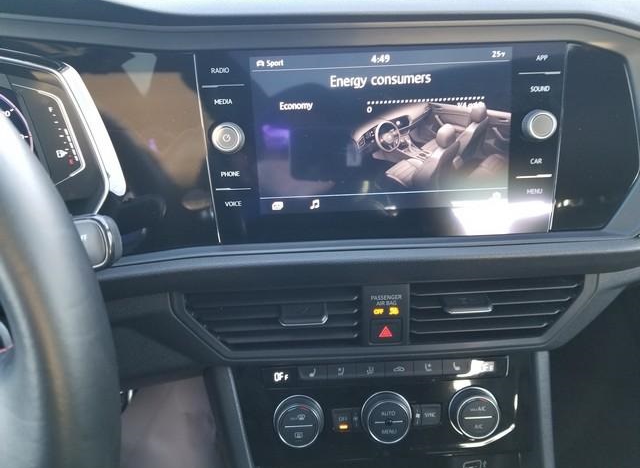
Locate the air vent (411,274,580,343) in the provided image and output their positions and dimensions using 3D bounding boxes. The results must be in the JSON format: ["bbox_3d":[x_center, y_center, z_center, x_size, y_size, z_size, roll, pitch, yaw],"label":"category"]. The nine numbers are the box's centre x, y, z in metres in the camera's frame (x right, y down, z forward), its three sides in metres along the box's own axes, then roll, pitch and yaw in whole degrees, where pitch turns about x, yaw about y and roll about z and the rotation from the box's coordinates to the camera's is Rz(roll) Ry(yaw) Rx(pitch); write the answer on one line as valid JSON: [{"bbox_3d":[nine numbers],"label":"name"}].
[{"bbox_3d":[0.120,0.049,0.343,0.122,0.041,0.030,-2,8,-3],"label":"air vent"}]

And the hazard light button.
[{"bbox_3d":[0.046,0.067,0.336,0.021,0.017,0.010,-2,8,-2],"label":"hazard light button"}]

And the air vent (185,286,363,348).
[{"bbox_3d":[-0.032,0.055,0.340,0.122,0.039,0.030,-2,8,-1],"label":"air vent"}]

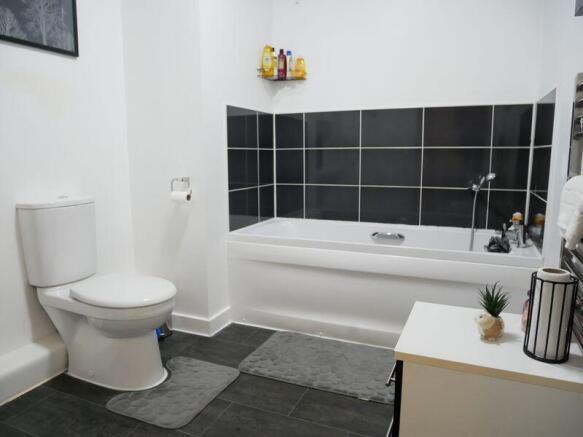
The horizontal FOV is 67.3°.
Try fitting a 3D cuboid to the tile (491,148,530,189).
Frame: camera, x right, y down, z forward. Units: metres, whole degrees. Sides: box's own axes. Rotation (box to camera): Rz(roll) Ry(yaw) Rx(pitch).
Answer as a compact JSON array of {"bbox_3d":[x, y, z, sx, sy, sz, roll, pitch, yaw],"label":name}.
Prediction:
[{"bbox_3d":[1.314,-0.296,2.630,0.212,0.249,0.010,3,9,22],"label":"tile"}]

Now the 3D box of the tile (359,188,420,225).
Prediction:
[{"bbox_3d":[0.650,-0.085,2.900,0.395,0.242,0.011,3,9,22],"label":"tile"}]

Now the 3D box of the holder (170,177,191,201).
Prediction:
[{"bbox_3d":[-0.602,-0.163,2.392,0.136,0.128,0.068,3,9,22],"label":"holder"}]

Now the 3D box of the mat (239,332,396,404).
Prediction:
[{"bbox_3d":[0.186,0.709,2.160,0.803,0.018,0.512,3,9,22],"label":"mat"}]

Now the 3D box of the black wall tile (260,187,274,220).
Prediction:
[{"bbox_3d":[-0.176,-0.112,3.126,0.010,0.242,0.256,3,9,22],"label":"black wall tile"}]

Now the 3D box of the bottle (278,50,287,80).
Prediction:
[{"bbox_3d":[-0.064,-1.054,2.987,0.056,0.200,0.042,2,9,17],"label":"bottle"}]

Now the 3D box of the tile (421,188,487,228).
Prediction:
[{"bbox_3d":[1.028,-0.066,2.777,0.399,0.245,0.010,3,9,22],"label":"tile"}]

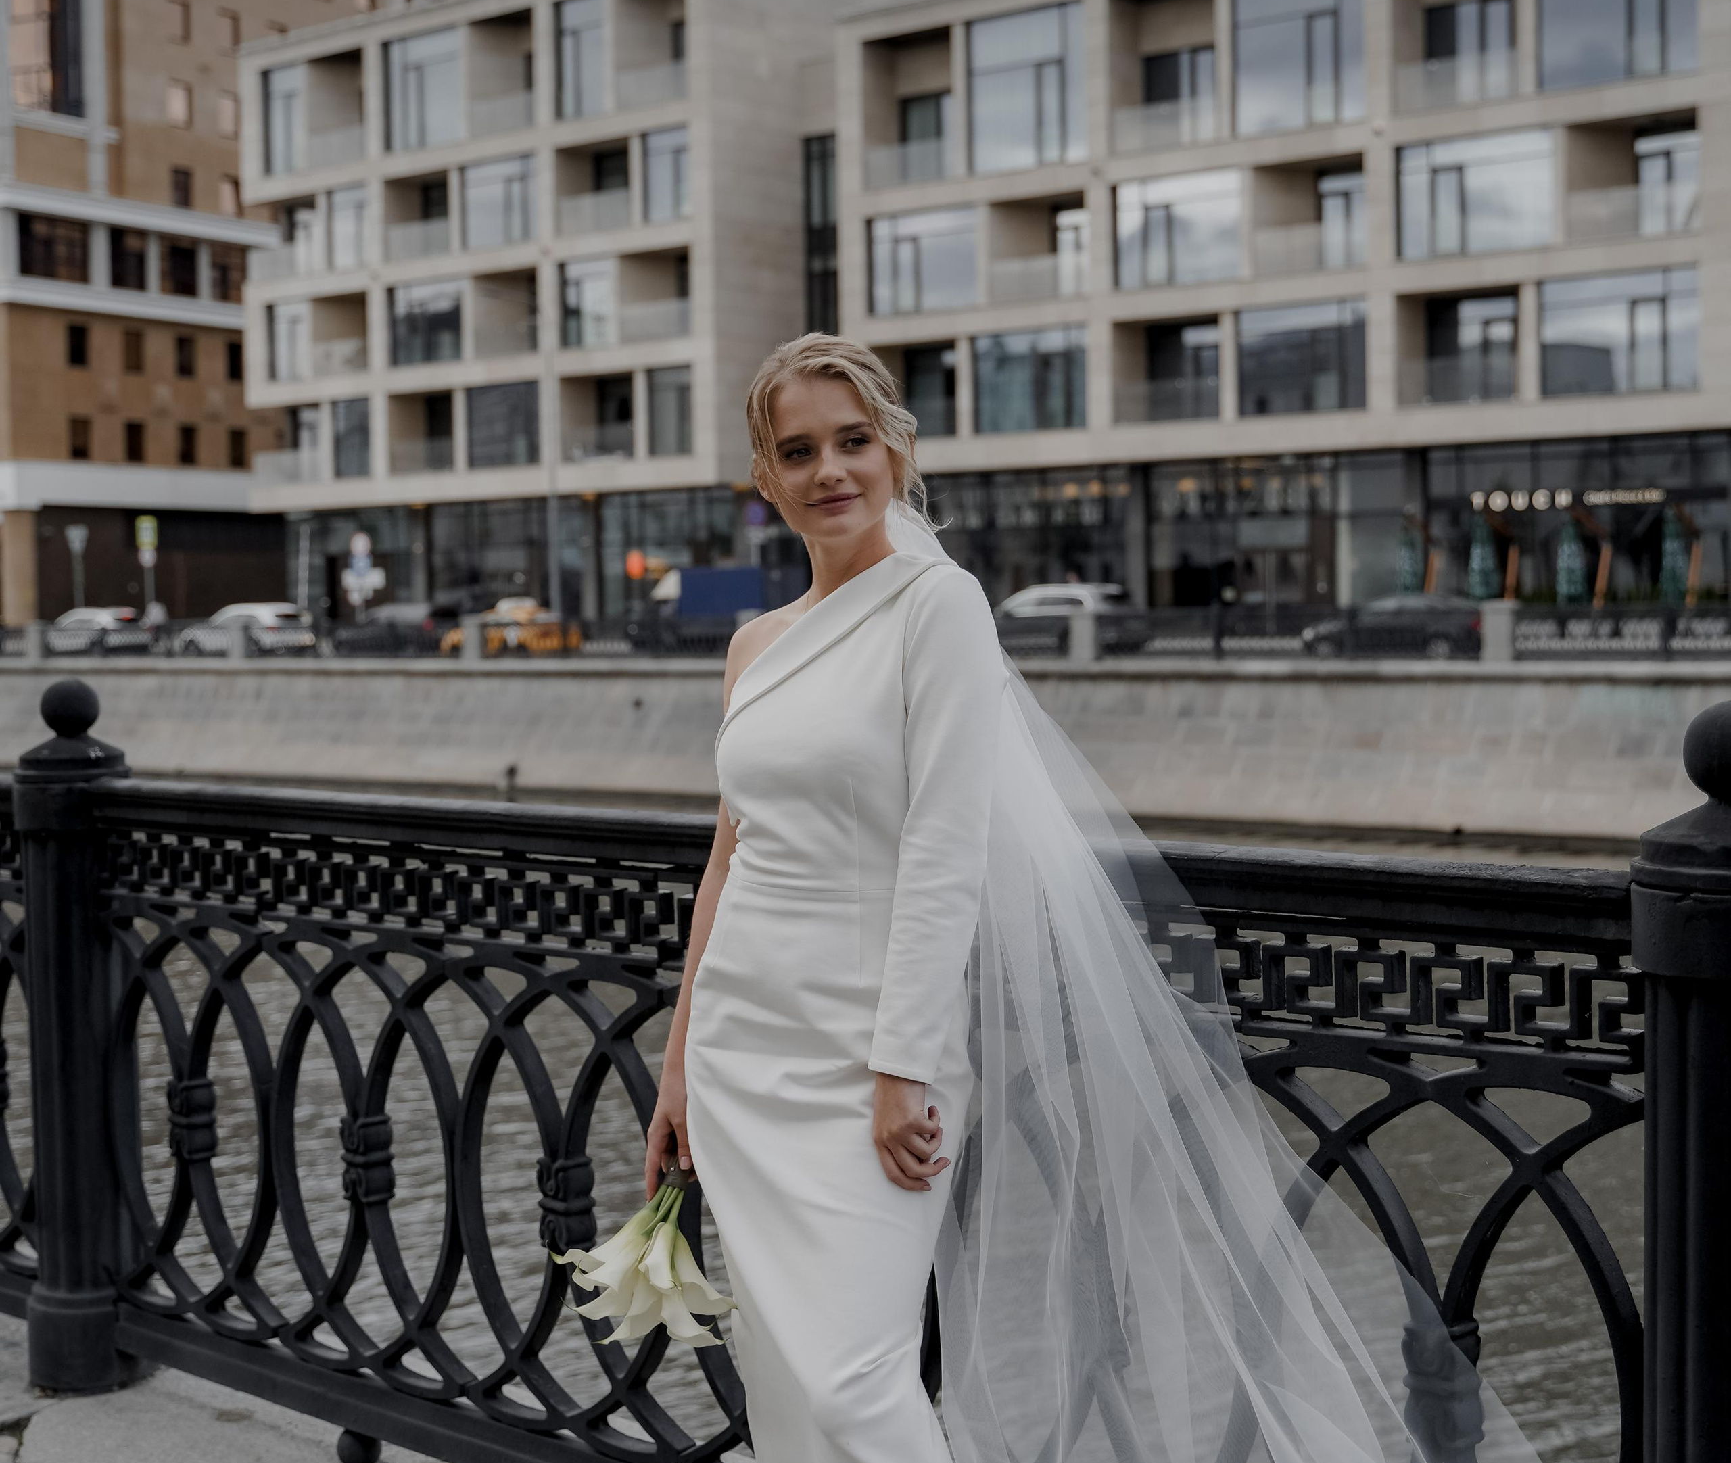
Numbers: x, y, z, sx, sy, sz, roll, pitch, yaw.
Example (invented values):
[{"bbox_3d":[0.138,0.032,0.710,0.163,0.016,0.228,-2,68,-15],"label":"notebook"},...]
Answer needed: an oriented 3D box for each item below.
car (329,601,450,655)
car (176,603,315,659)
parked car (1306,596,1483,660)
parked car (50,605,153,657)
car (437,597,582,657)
[{"bbox_3d":[-14.361,-3.061,77.500,4.500,1.580,1.820,1,3,38],"label":"car"},{"bbox_3d":[-19.339,-3.117,79.000,4.600,1.680,1.870,1,3,38],"label":"car"},{"bbox_3d":[12.189,-2.377,57.000,4.500,1.460,1.800,1,3,38],"label":"parked car"},{"bbox_3d":[-25.814,-3.243,84.500,4.400,1.580,1.800,1,3,38],"label":"parked car"},{"bbox_3d":[-10.441,-2.947,74.000,4.400,1.580,1.800,1,3,38],"label":"car"}]

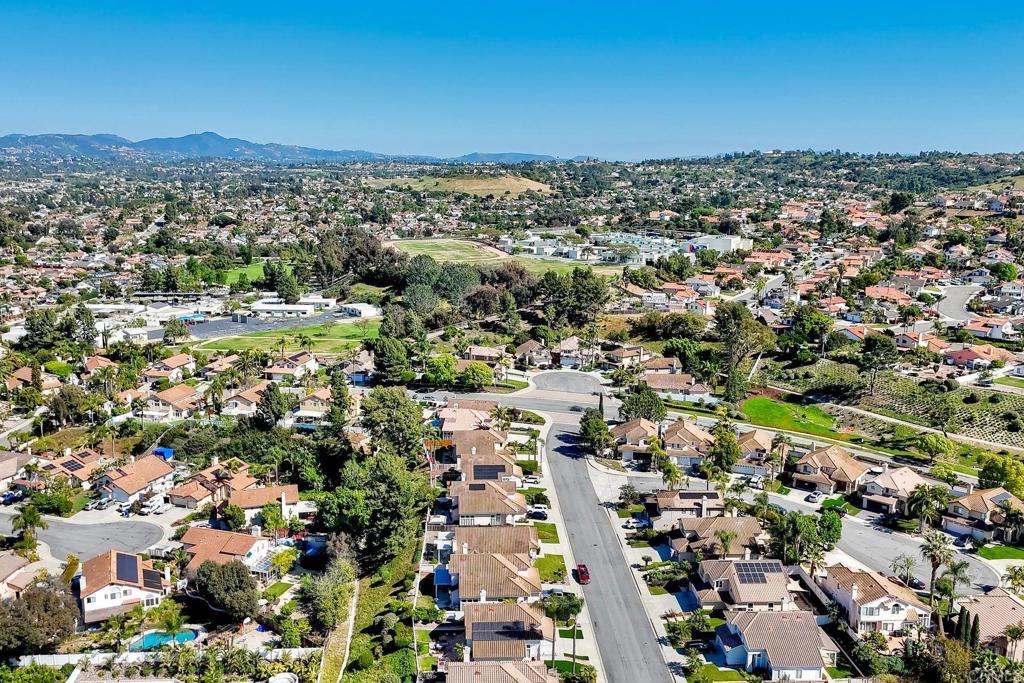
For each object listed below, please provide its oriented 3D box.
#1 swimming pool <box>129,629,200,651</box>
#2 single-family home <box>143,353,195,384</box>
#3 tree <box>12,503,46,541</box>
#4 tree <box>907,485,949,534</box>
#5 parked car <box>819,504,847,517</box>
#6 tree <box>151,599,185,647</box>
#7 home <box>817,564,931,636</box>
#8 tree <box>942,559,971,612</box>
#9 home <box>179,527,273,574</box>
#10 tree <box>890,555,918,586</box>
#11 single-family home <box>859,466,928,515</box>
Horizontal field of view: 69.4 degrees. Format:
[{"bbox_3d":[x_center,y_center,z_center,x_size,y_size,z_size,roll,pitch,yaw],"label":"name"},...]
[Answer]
[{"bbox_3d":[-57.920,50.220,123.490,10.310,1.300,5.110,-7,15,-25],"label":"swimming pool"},{"bbox_3d":[-135.660,10.280,292.940,12.800,7.400,16.600,3,14,14],"label":"single-family home"},{"bbox_3d":[-108.920,41.050,168.030,7.100,9.200,7.100,0,14,0],"label":"tree"},{"bbox_3d":[92.270,36.970,163.290,7.600,11.200,7.000,0,14,0],"label":"tree"},{"bbox_3d":[67.520,35.700,155.570,1.900,1.600,4.900,-13,19,-41],"label":"parked car"},{"bbox_3d":[-60.380,50.340,131.700,5.600,8.700,5.600,0,14,0],"label":"tree"},{"bbox_3d":[64.610,44.440,133.250,12.800,7.400,16.200,-1,14,-5],"label":"home"},{"bbox_3d":[72.410,39.980,121.360,4.600,9.800,4.600,0,14,0],"label":"tree"},{"bbox_3d":[-59.000,42.150,147.460,17.200,7.000,13.200,3,14,14],"label":"home"},{"bbox_3d":[68.330,40.030,128.640,4.700,6.200,4.700,0,14,0],"label":"tree"},{"bbox_3d":[93.900,35.900,179.820,12.600,7.500,16.500,10,17,34],"label":"single-family home"}]

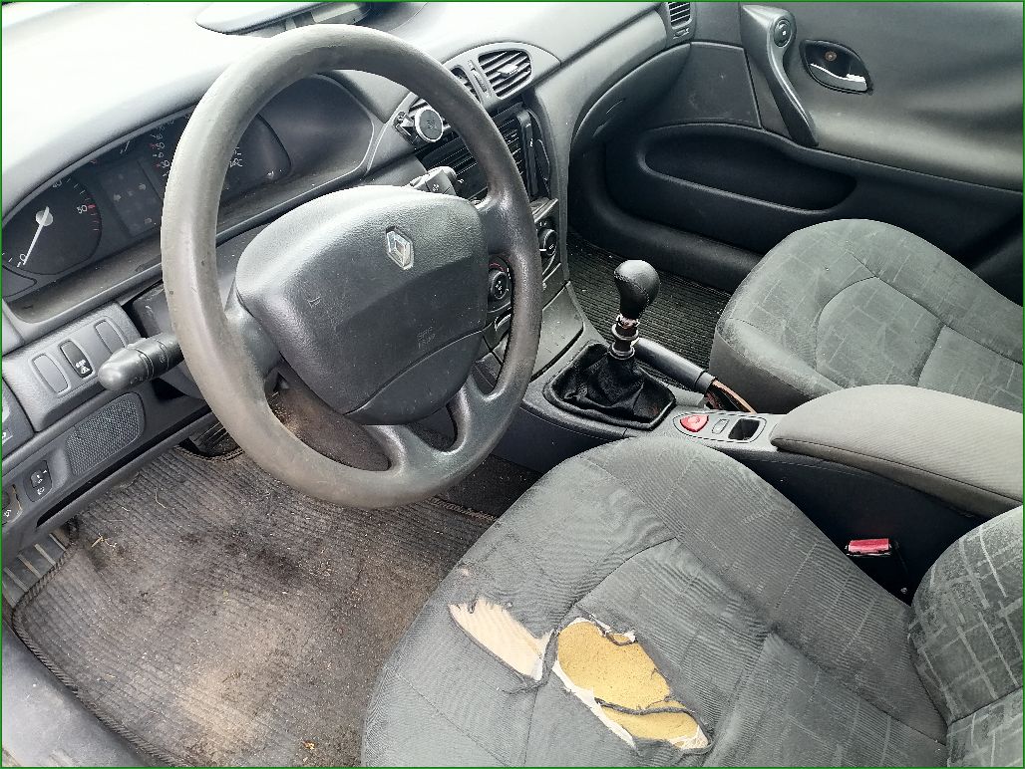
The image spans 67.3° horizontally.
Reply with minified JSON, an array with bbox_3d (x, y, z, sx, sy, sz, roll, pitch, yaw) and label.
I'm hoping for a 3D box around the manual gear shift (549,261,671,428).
[{"bbox_3d":[0.138,-0.070,0.949,0.148,0.200,0.128,23,43,24],"label":"manual gear shift"}]

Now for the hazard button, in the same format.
[{"bbox_3d":[0.224,0.047,0.959,0.029,0.009,0.037,12,38,32],"label":"hazard button"}]

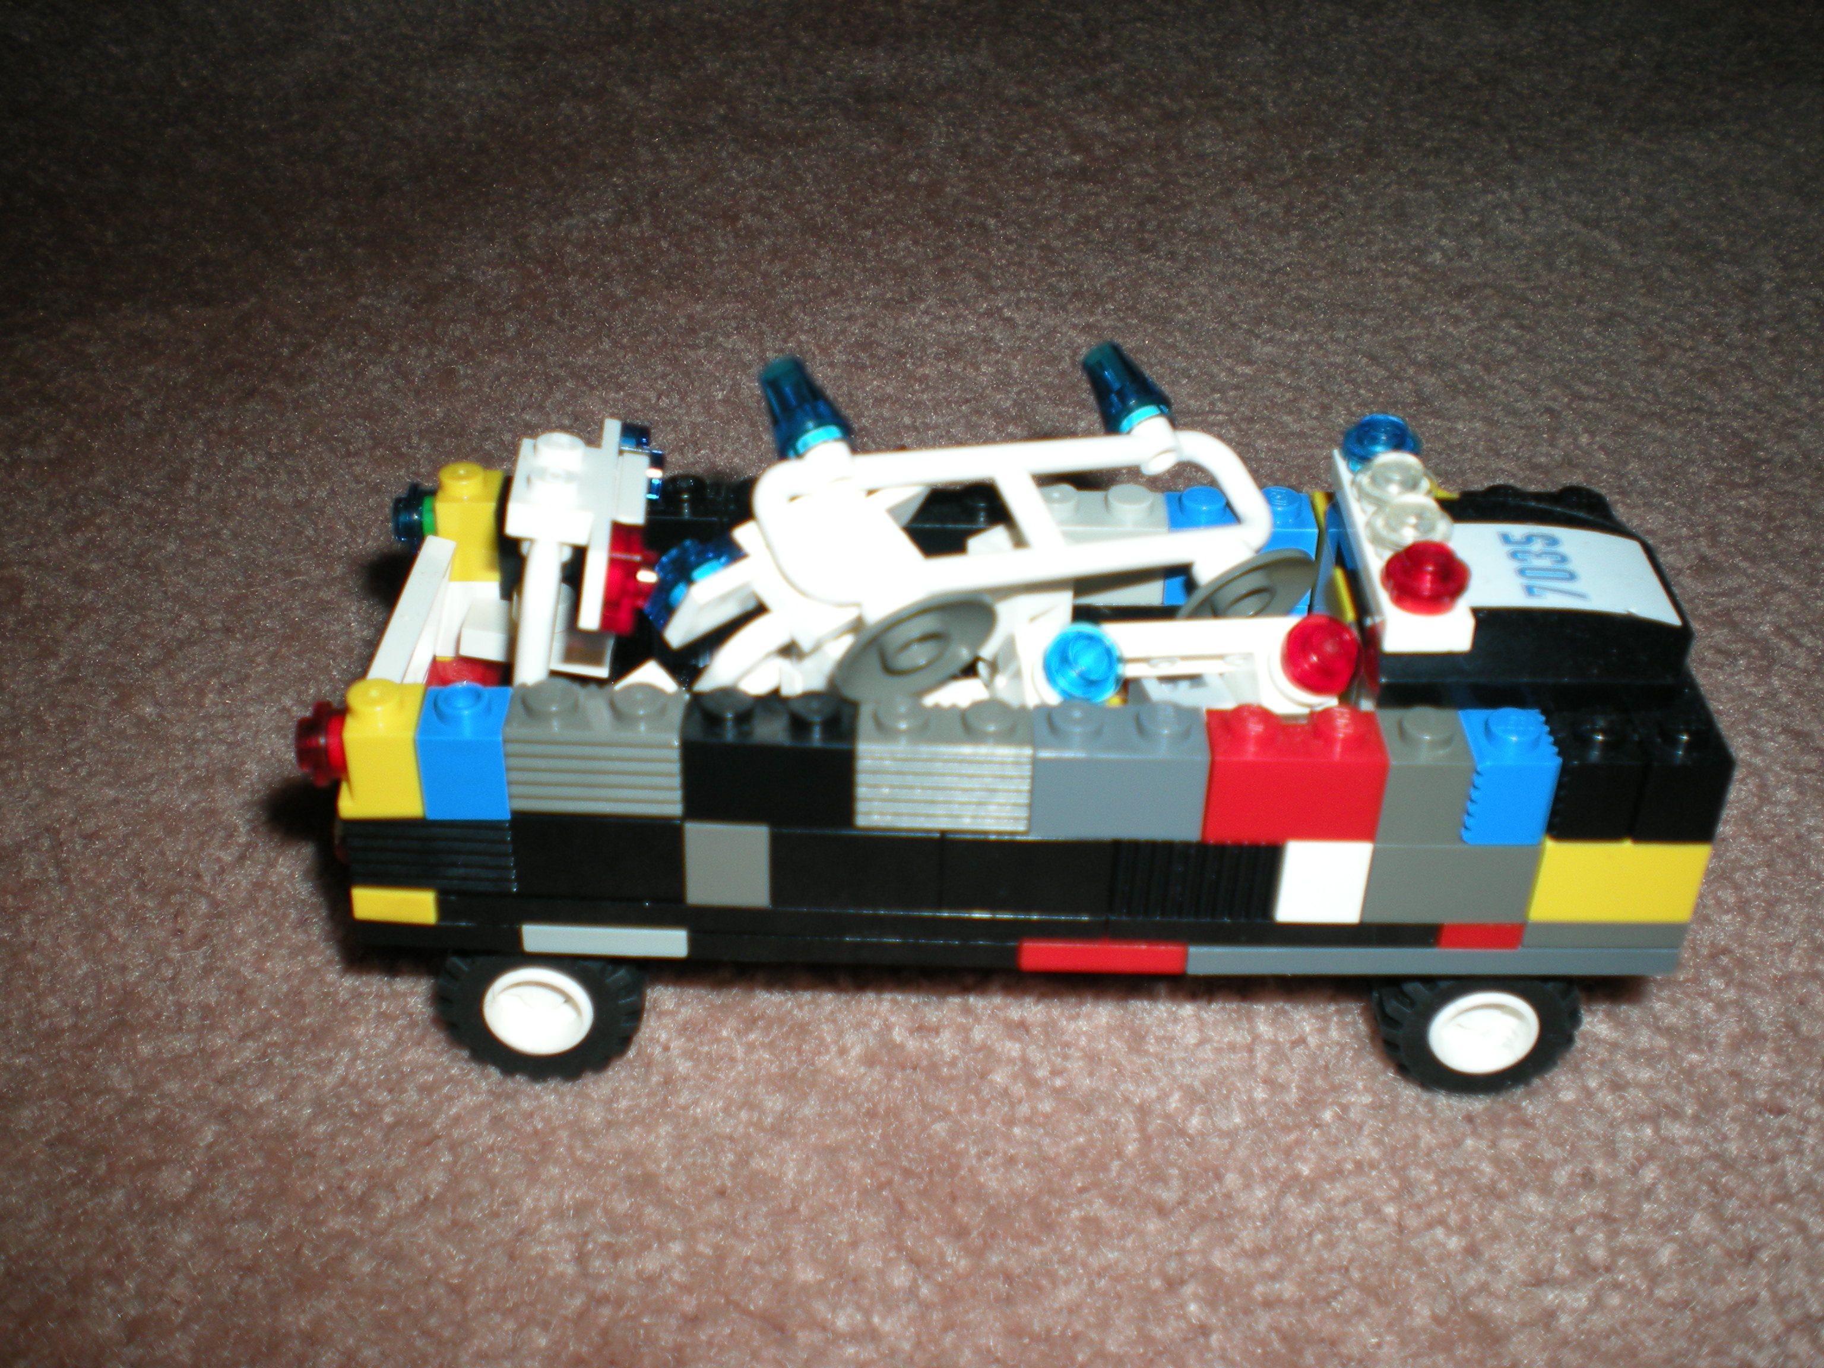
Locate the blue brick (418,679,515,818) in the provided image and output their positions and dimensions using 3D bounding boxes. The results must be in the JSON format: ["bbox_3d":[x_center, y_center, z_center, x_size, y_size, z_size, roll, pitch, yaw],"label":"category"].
[{"bbox_3d":[-0.041,0.006,0.185,0.008,0.011,0.008,1,35,0],"label":"blue brick"}]

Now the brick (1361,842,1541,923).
[{"bbox_3d":[0.051,0.016,0.192,0.016,0.010,0.008,1,35,0],"label":"brick"}]

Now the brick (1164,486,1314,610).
[{"bbox_3d":[0.035,-0.015,0.219,0.016,0.011,0.008,1,35,0],"label":"brick"}]

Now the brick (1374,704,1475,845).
[{"bbox_3d":[0.047,0.008,0.186,0.008,0.011,0.008,1,35,0],"label":"brick"}]

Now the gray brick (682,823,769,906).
[{"bbox_3d":[-0.017,0.015,0.191,0.008,0.010,0.008,1,35,0],"label":"gray brick"}]

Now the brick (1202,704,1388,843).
[{"bbox_3d":[0.035,0.008,0.186,0.016,0.011,0.008,1,35,0],"label":"brick"}]

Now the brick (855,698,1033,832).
[{"bbox_3d":[0.003,0.007,0.186,0.016,0.011,0.008,1,35,0],"label":"brick"}]

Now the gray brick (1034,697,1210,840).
[{"bbox_3d":[0.019,0.008,0.186,0.016,0.011,0.008,1,35,0],"label":"gray brick"}]

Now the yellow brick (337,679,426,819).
[{"bbox_3d":[-0.049,0.006,0.185,0.008,0.011,0.008,1,35,0],"label":"yellow brick"}]

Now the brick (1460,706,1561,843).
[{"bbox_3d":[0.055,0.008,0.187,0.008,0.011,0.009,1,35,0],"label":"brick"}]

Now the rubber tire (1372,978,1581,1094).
[{"bbox_3d":[0.058,0.032,0.208,0.021,0.021,0.012,1,35,0],"label":"rubber tire"}]

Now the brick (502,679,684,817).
[{"bbox_3d":[-0.029,0.006,0.186,0.016,0.011,0.008,1,35,0],"label":"brick"}]

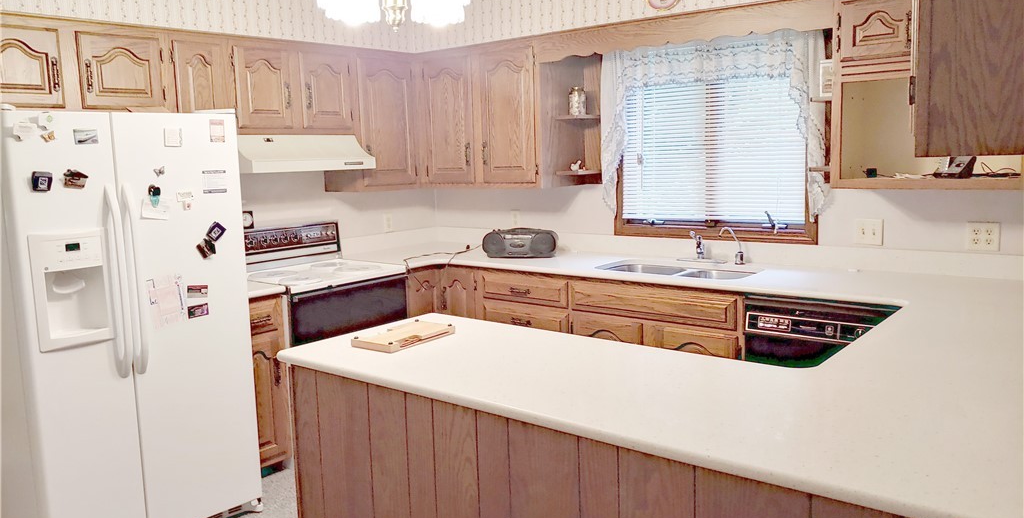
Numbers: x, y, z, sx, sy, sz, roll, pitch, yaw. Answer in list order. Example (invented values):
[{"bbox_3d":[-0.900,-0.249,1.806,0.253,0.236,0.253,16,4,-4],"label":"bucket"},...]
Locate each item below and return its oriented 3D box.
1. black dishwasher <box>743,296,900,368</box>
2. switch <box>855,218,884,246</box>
[{"bbox_3d":[1.434,0.561,3.273,0.600,0.860,0.600,5,11,38],"label":"black dishwasher"},{"bbox_3d":[1.637,-0.121,3.394,0.117,0.117,0.015,5,11,38],"label":"switch"}]

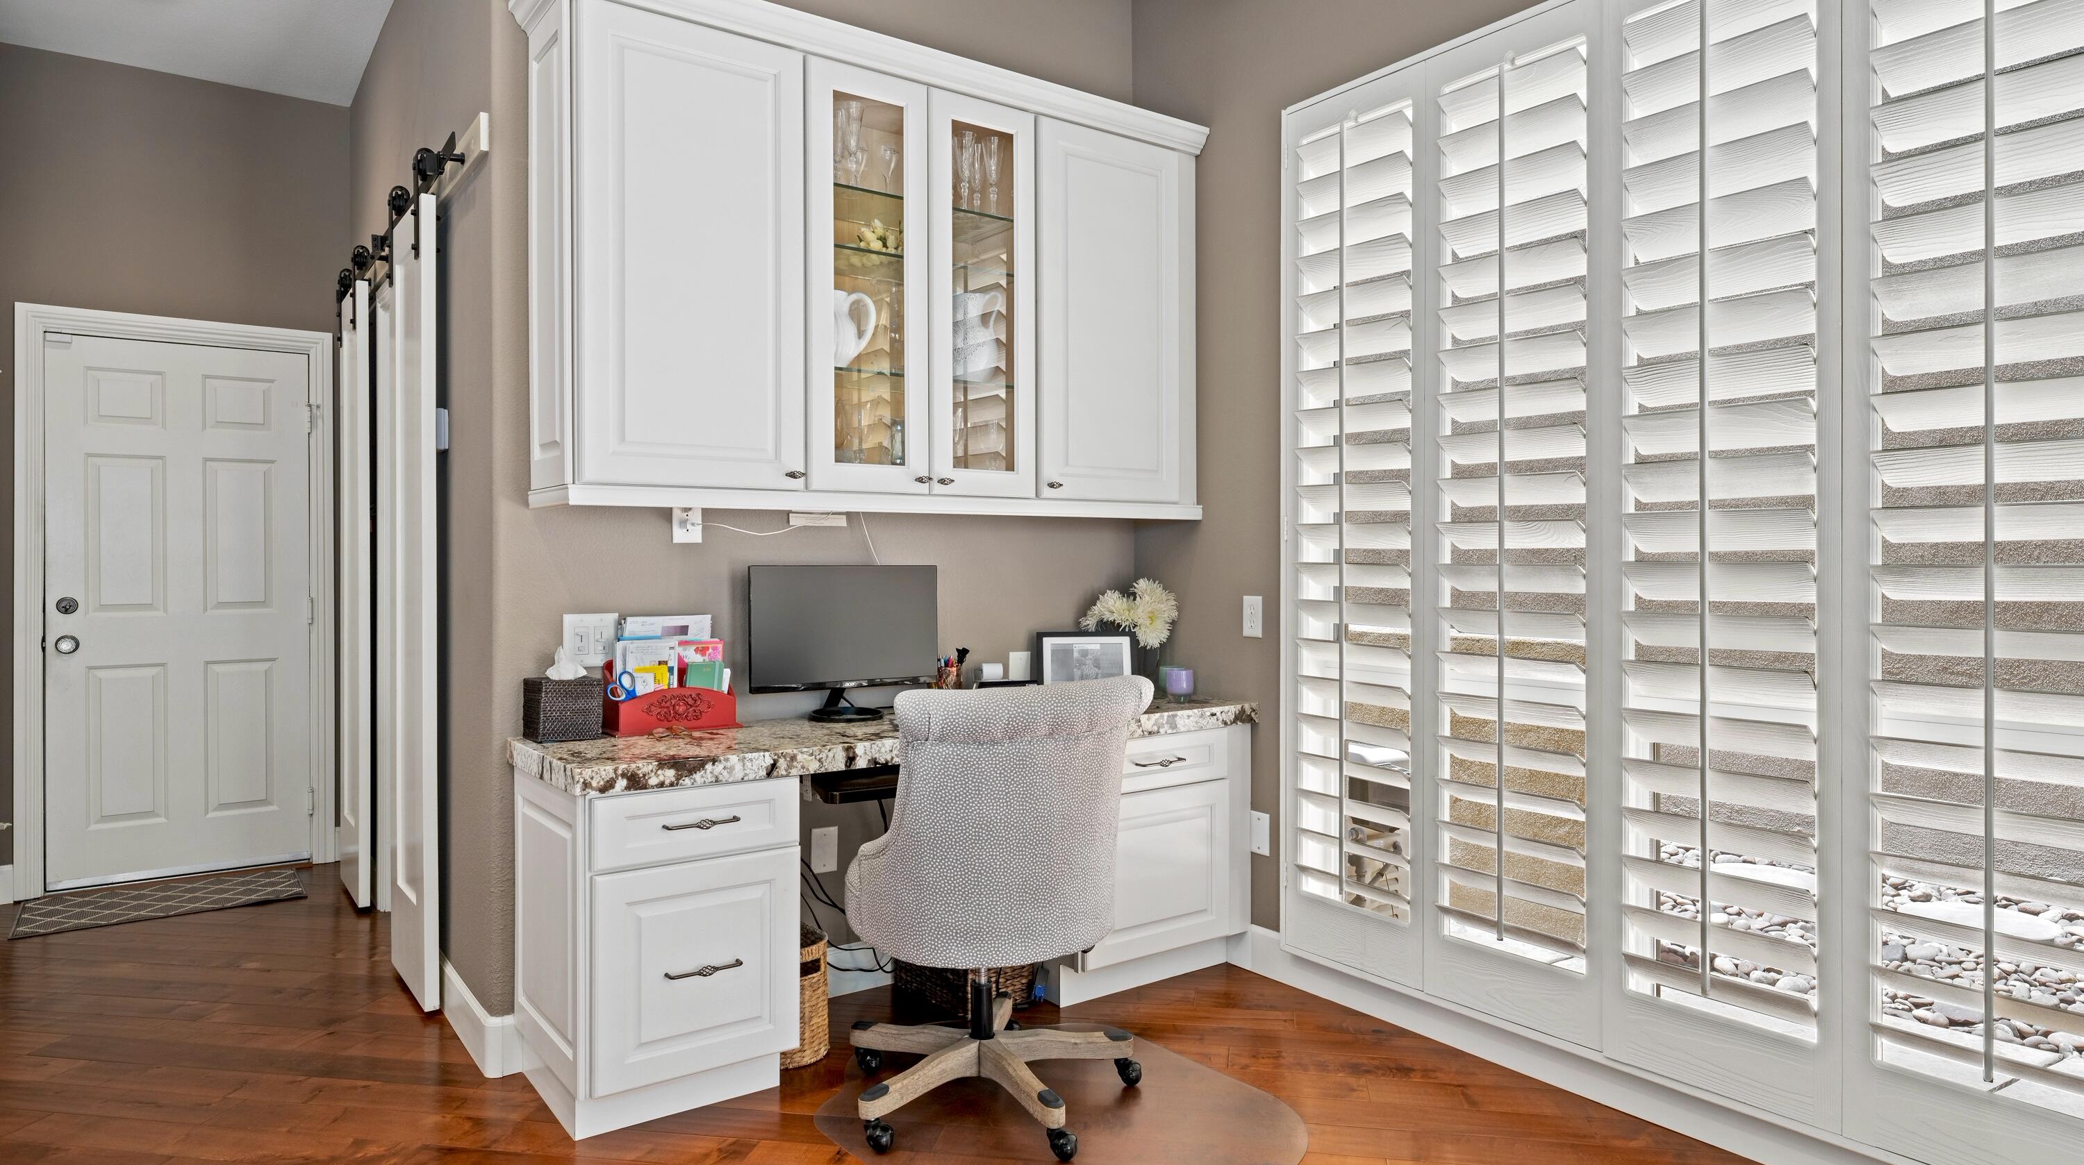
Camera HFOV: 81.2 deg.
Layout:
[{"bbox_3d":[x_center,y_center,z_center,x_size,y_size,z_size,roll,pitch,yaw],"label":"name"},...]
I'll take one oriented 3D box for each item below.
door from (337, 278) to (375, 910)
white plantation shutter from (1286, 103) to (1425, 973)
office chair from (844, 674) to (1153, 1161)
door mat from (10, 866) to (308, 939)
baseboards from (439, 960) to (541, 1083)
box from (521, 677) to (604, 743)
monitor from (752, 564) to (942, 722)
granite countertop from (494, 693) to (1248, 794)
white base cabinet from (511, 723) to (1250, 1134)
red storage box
[{"bbox_3d":[-2.465,0.045,4.354,0.040,2.135,0.510,-1,1,-36],"label":"door"},{"bbox_3d":[0.813,-0.134,3.196,0.055,2.290,0.450,-1,1,-36],"label":"white plantation shutter"},{"bbox_3d":[-0.126,0.671,2.655,0.620,0.945,0.650,0,1,-28],"label":"office chair"},{"bbox_3d":[-3.105,1.123,4.314,0.815,0.012,0.510,-1,1,-36],"label":"door mat"},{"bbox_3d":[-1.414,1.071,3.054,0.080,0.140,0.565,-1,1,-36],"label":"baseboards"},{"bbox_3d":[-1.131,0.297,2.873,0.140,0.145,0.135,-1,1,-42],"label":"box"},{"bbox_3d":[-0.549,0.161,3.241,0.545,0.407,0.190,-1,1,-36],"label":"monitor"},{"bbox_3d":[-0.314,0.392,3.197,1.906,0.055,0.537,-1,1,-36],"label":"granite countertop"},{"bbox_3d":[-0.311,0.778,3.208,1.894,0.719,0.529,-1,1,-36],"label":"white base cabinet"},{"bbox_3d":[-0.915,0.285,3.033,0.310,0.164,0.105,-1,1,-36],"label":"red storage box"}]

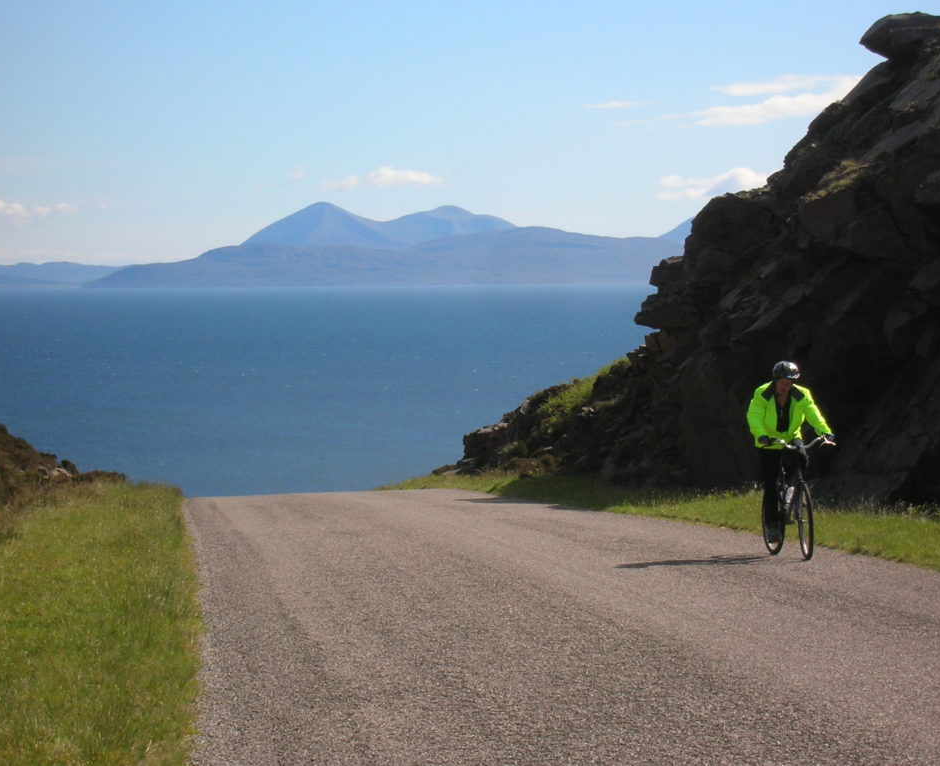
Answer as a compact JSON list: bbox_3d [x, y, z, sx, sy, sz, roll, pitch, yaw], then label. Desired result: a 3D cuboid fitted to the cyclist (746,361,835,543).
[{"bbox_3d":[2.745,0.602,26.100,0.700,1.580,0.880,-1,2,-10],"label":"cyclist"}]

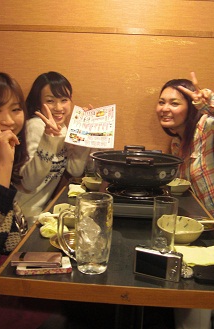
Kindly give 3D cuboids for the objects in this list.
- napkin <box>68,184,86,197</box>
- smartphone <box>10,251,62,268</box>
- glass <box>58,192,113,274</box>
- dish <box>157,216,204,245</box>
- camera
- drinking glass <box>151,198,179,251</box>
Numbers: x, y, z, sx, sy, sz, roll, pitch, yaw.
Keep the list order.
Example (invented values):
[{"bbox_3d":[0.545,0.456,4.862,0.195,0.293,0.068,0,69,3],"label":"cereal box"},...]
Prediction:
[{"bbox_3d":[-0.125,0.112,1.500,0.078,0.030,0.110,2,9,0],"label":"napkin"},{"bbox_3d":[-0.154,0.216,0.794,0.106,0.013,0.057,2,9,-2],"label":"smartphone"},{"bbox_3d":[-0.050,0.153,0.799,0.122,0.165,0.081,3,9,2],"label":"glass"},{"bbox_3d":[0.207,0.192,0.998,0.134,0.051,0.138,3,9,2],"label":"dish"},{"bbox_3d":[0.112,0.218,0.777,0.099,0.057,0.023,6,9,20],"label":"camera"},{"bbox_3d":[0.153,0.158,0.935,0.063,0.132,0.063,3,9,2],"label":"drinking glass"}]

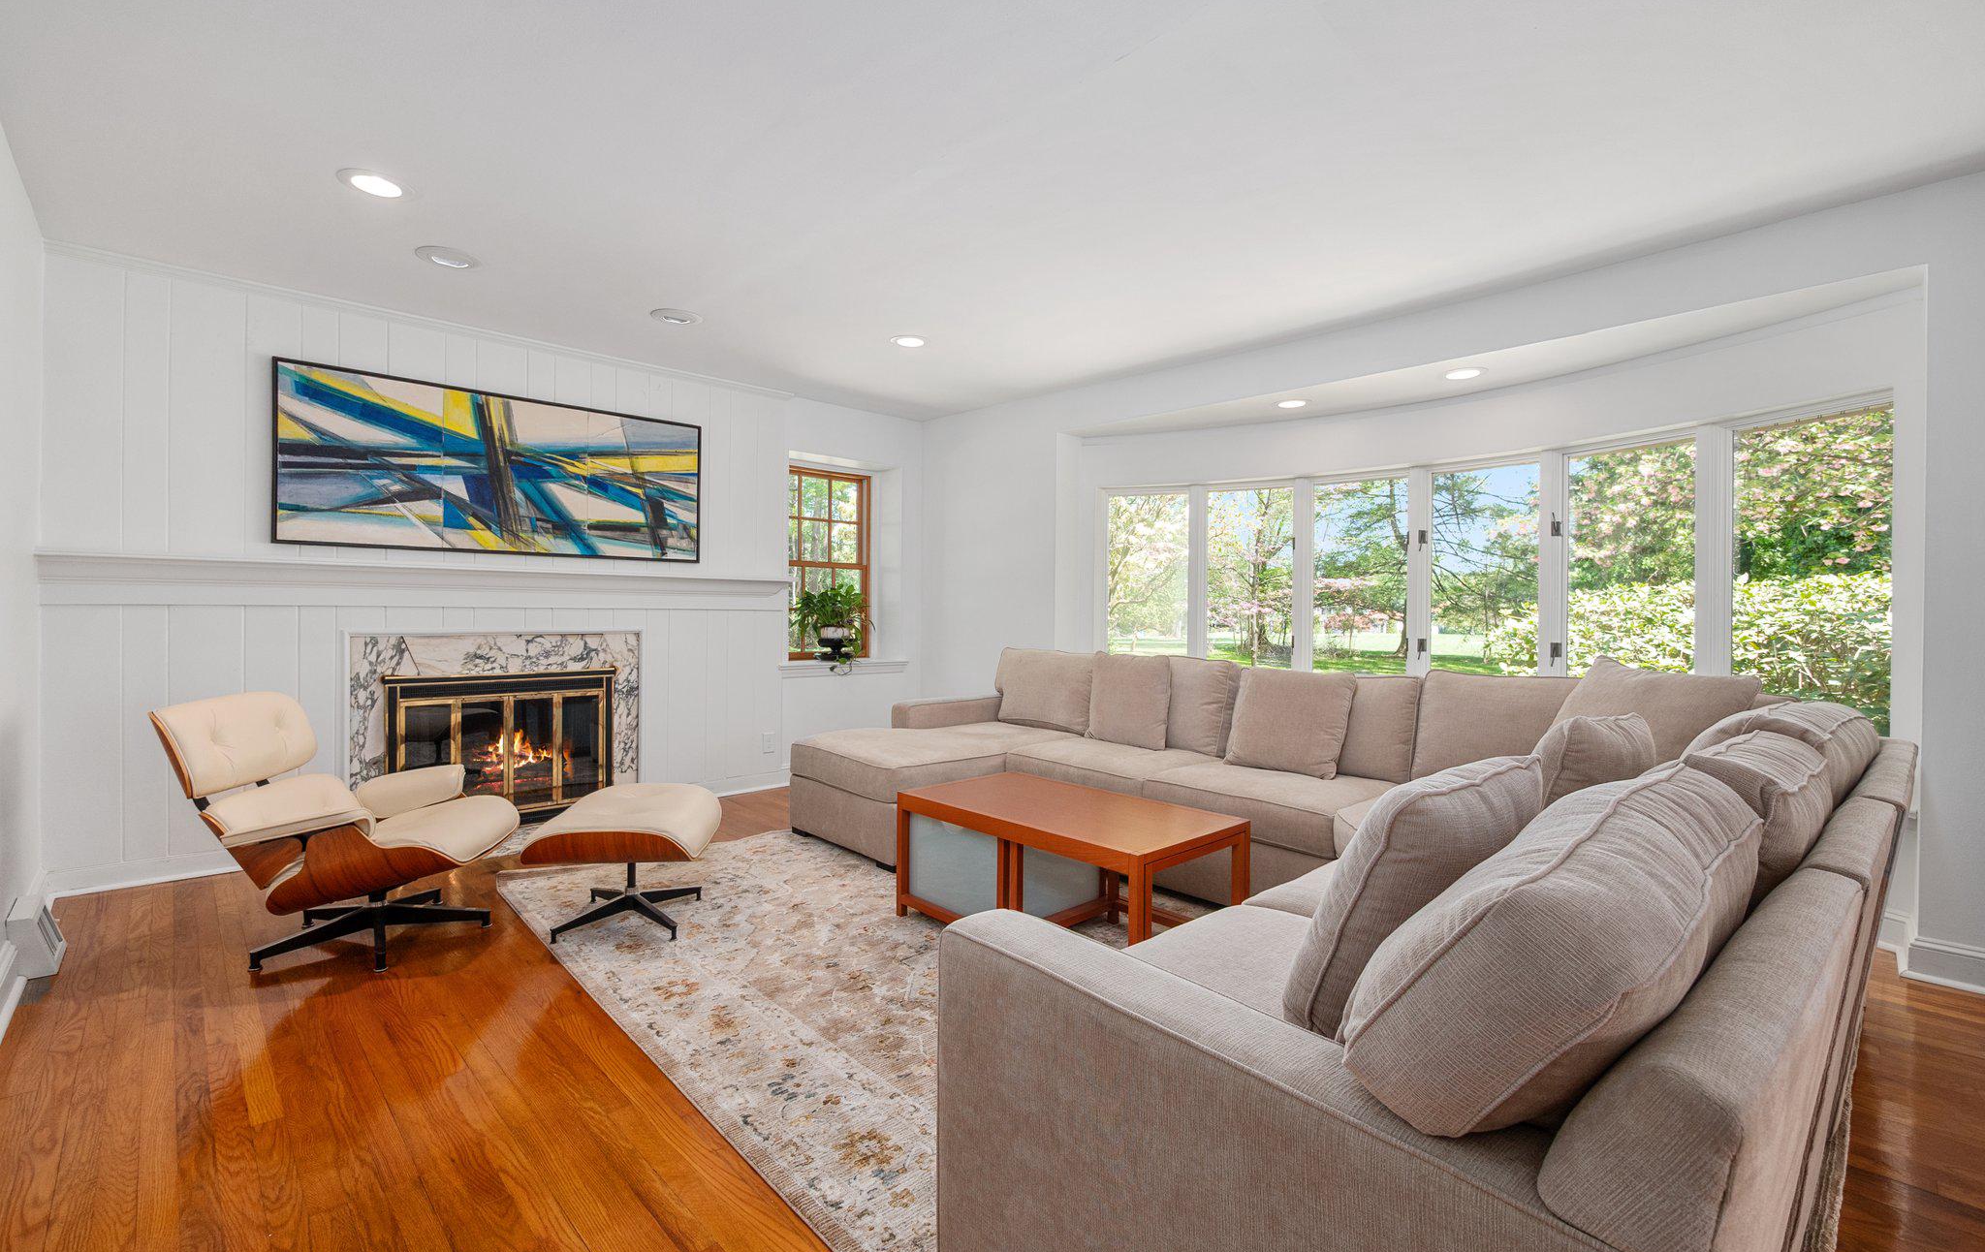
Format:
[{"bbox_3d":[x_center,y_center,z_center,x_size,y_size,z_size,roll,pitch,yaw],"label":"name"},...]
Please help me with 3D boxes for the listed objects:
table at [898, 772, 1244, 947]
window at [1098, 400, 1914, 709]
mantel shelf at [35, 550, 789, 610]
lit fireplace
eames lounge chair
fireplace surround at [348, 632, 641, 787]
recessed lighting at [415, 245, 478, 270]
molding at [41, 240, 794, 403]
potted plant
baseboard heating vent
[{"bbox_3d":[0.229,0.810,2.677,0.550,0.440,1.060,0,1,-43],"label":"table"},{"bbox_3d":[1.910,-0.150,3.779,0.420,1.220,3.120,0,1,-43],"label":"window"},{"bbox_3d":[-2.318,-0.172,3.871,2.960,0.200,0.170,0,1,-43],"label":"mantel shelf"},{"bbox_3d":[-2.347,0.605,3.900,0.990,0.760,0.090,0,1,-43],"label":"lit fireplace"},{"bbox_3d":[-2.005,0.608,2.607,0.880,0.810,0.840,0,1,-16],"label":"eames lounge chair"},{"bbox_3d":[-2.365,0.514,3.929,1.260,0.970,0.060,0,1,-43],"label":"fireplace surround"},{"bbox_3d":[-2.056,-1.387,3.024,0.200,0.030,0.200,0,1,-43],"label":"recessed lighting"},{"bbox_3d":[-2.328,-1.389,3.920,3.000,0.060,0.050,0,1,-43],"label":"molding"},{"bbox_3d":[-1.039,-0.015,5.222,0.480,0.540,0.420,0,1,-43],"label":"potted plant"},{"bbox_3d":[-2.748,0.894,2.310,0.240,0.180,0.090,1,1,44],"label":"baseboard heating vent"}]

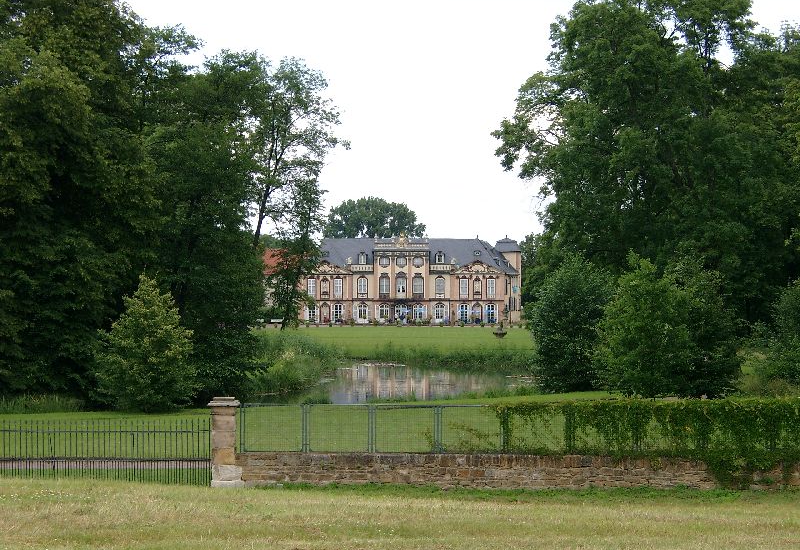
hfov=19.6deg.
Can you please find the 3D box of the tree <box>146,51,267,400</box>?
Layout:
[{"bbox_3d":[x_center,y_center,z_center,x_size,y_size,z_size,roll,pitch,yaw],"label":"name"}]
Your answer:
[{"bbox_3d":[-9.377,-2.399,112.000,5.815,16.865,6.000,0,-1,0],"label":"tree"}]

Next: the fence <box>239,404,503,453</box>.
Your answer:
[{"bbox_3d":[-0.666,3.592,54.000,6.215,1.157,0.100,0,-1,4],"label":"fence"}]

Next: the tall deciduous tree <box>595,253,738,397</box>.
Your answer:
[{"bbox_3d":[12.684,2.404,110.000,6.854,6.854,6.200,0,-1,0],"label":"tall deciduous tree"}]

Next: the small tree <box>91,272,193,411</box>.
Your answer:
[{"bbox_3d":[-10.503,2.775,95.000,4.111,5.673,4.100,0,-1,0],"label":"small tree"}]

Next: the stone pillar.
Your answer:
[{"bbox_3d":[-4.077,3.890,54.000,0.794,2.150,0.750,0,-1,4],"label":"stone pillar"}]

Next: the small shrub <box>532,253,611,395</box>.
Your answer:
[{"bbox_3d":[8.509,2.413,115.000,4.031,6.966,3.900,0,-1,0],"label":"small shrub"}]

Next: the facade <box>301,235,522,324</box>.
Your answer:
[{"bbox_3d":[1.708,0.732,376.000,35.000,14.700,20.000,0,-1,5],"label":"facade"}]

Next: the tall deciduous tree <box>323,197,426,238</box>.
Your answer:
[{"bbox_3d":[-4.744,-2.884,430.000,19.350,23.071,18.000,0,-1,0],"label":"tall deciduous tree"}]

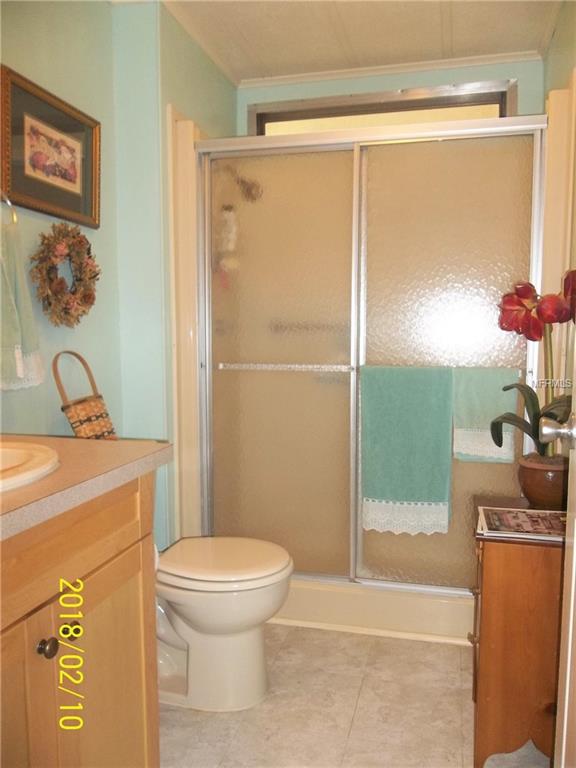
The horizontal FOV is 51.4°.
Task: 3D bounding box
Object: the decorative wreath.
[{"bbox_3d":[-0.676,-0.330,1.860,0.085,0.335,0.345,1,5,15],"label":"decorative wreath"}]

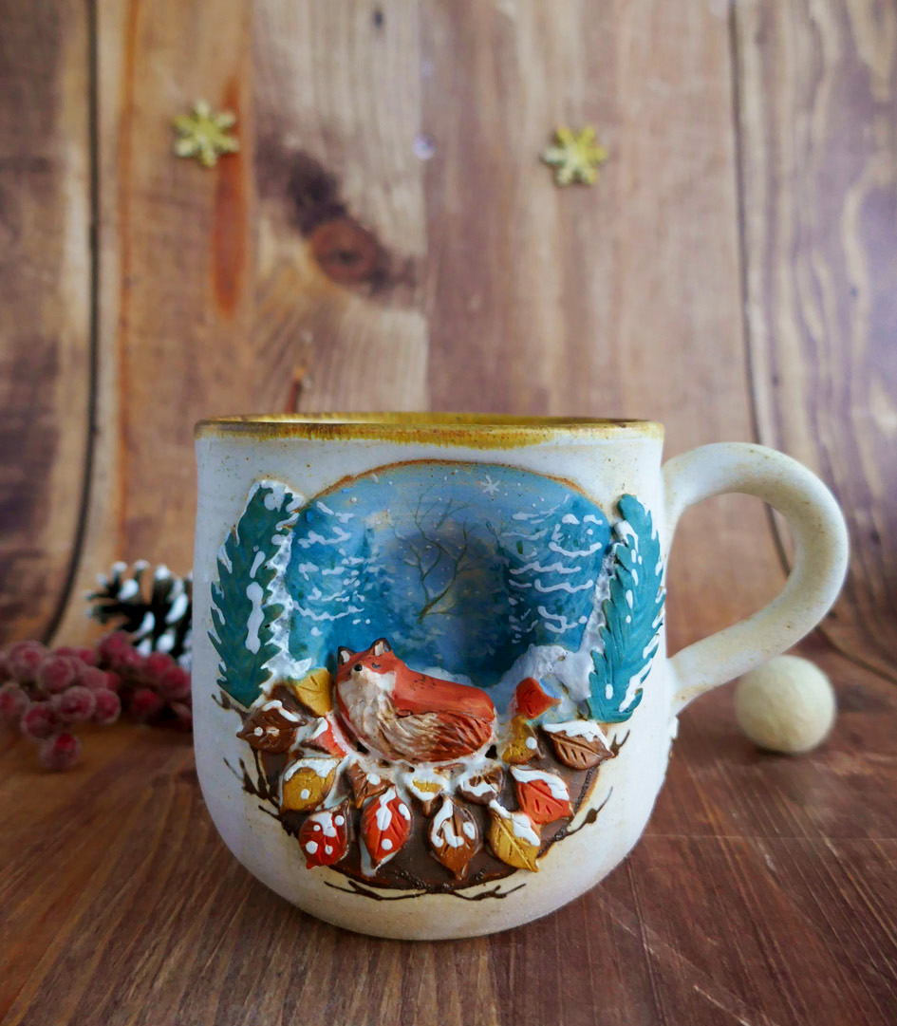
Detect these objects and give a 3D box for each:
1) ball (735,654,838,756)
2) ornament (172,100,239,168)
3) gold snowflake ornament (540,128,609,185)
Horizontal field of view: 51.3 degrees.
[{"bbox_3d":[0.088,0.050,0.245,0.025,0.025,0.025,0,8,0],"label":"ball"},{"bbox_3d":[-0.109,-0.170,0.418,0.029,0.030,0.004,-1,-3,-8],"label":"ornament"},{"bbox_3d":[0.060,-0.170,0.446,0.031,0.028,0.004,-1,-3,-8],"label":"gold snowflake ornament"}]

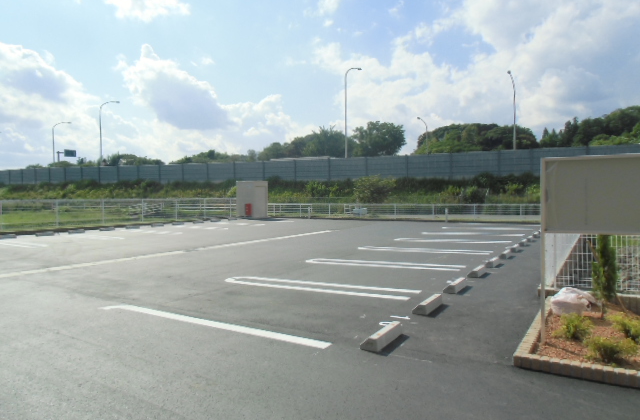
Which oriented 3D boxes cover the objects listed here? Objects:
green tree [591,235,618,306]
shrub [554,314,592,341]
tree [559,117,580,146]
[{"bbox_3d":[3.123,0.482,4.849,0.270,1.120,0.270,-1,2,0],"label":"green tree"},{"bbox_3d":[2.283,0.997,3.983,0.359,0.270,0.370,-1,1,0],"label":"shrub"},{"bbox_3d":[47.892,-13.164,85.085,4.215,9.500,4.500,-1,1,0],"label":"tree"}]

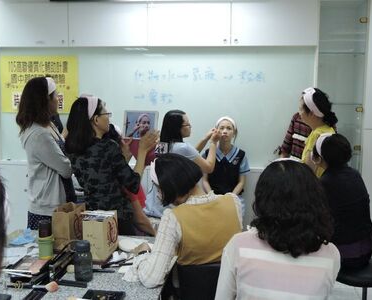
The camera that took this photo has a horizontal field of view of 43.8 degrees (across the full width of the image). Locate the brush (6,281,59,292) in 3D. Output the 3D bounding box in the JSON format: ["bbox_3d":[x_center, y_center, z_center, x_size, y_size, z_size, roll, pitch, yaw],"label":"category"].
[{"bbox_3d":[-0.575,0.500,1.722,0.200,0.028,0.033,1,6,5],"label":"brush"}]

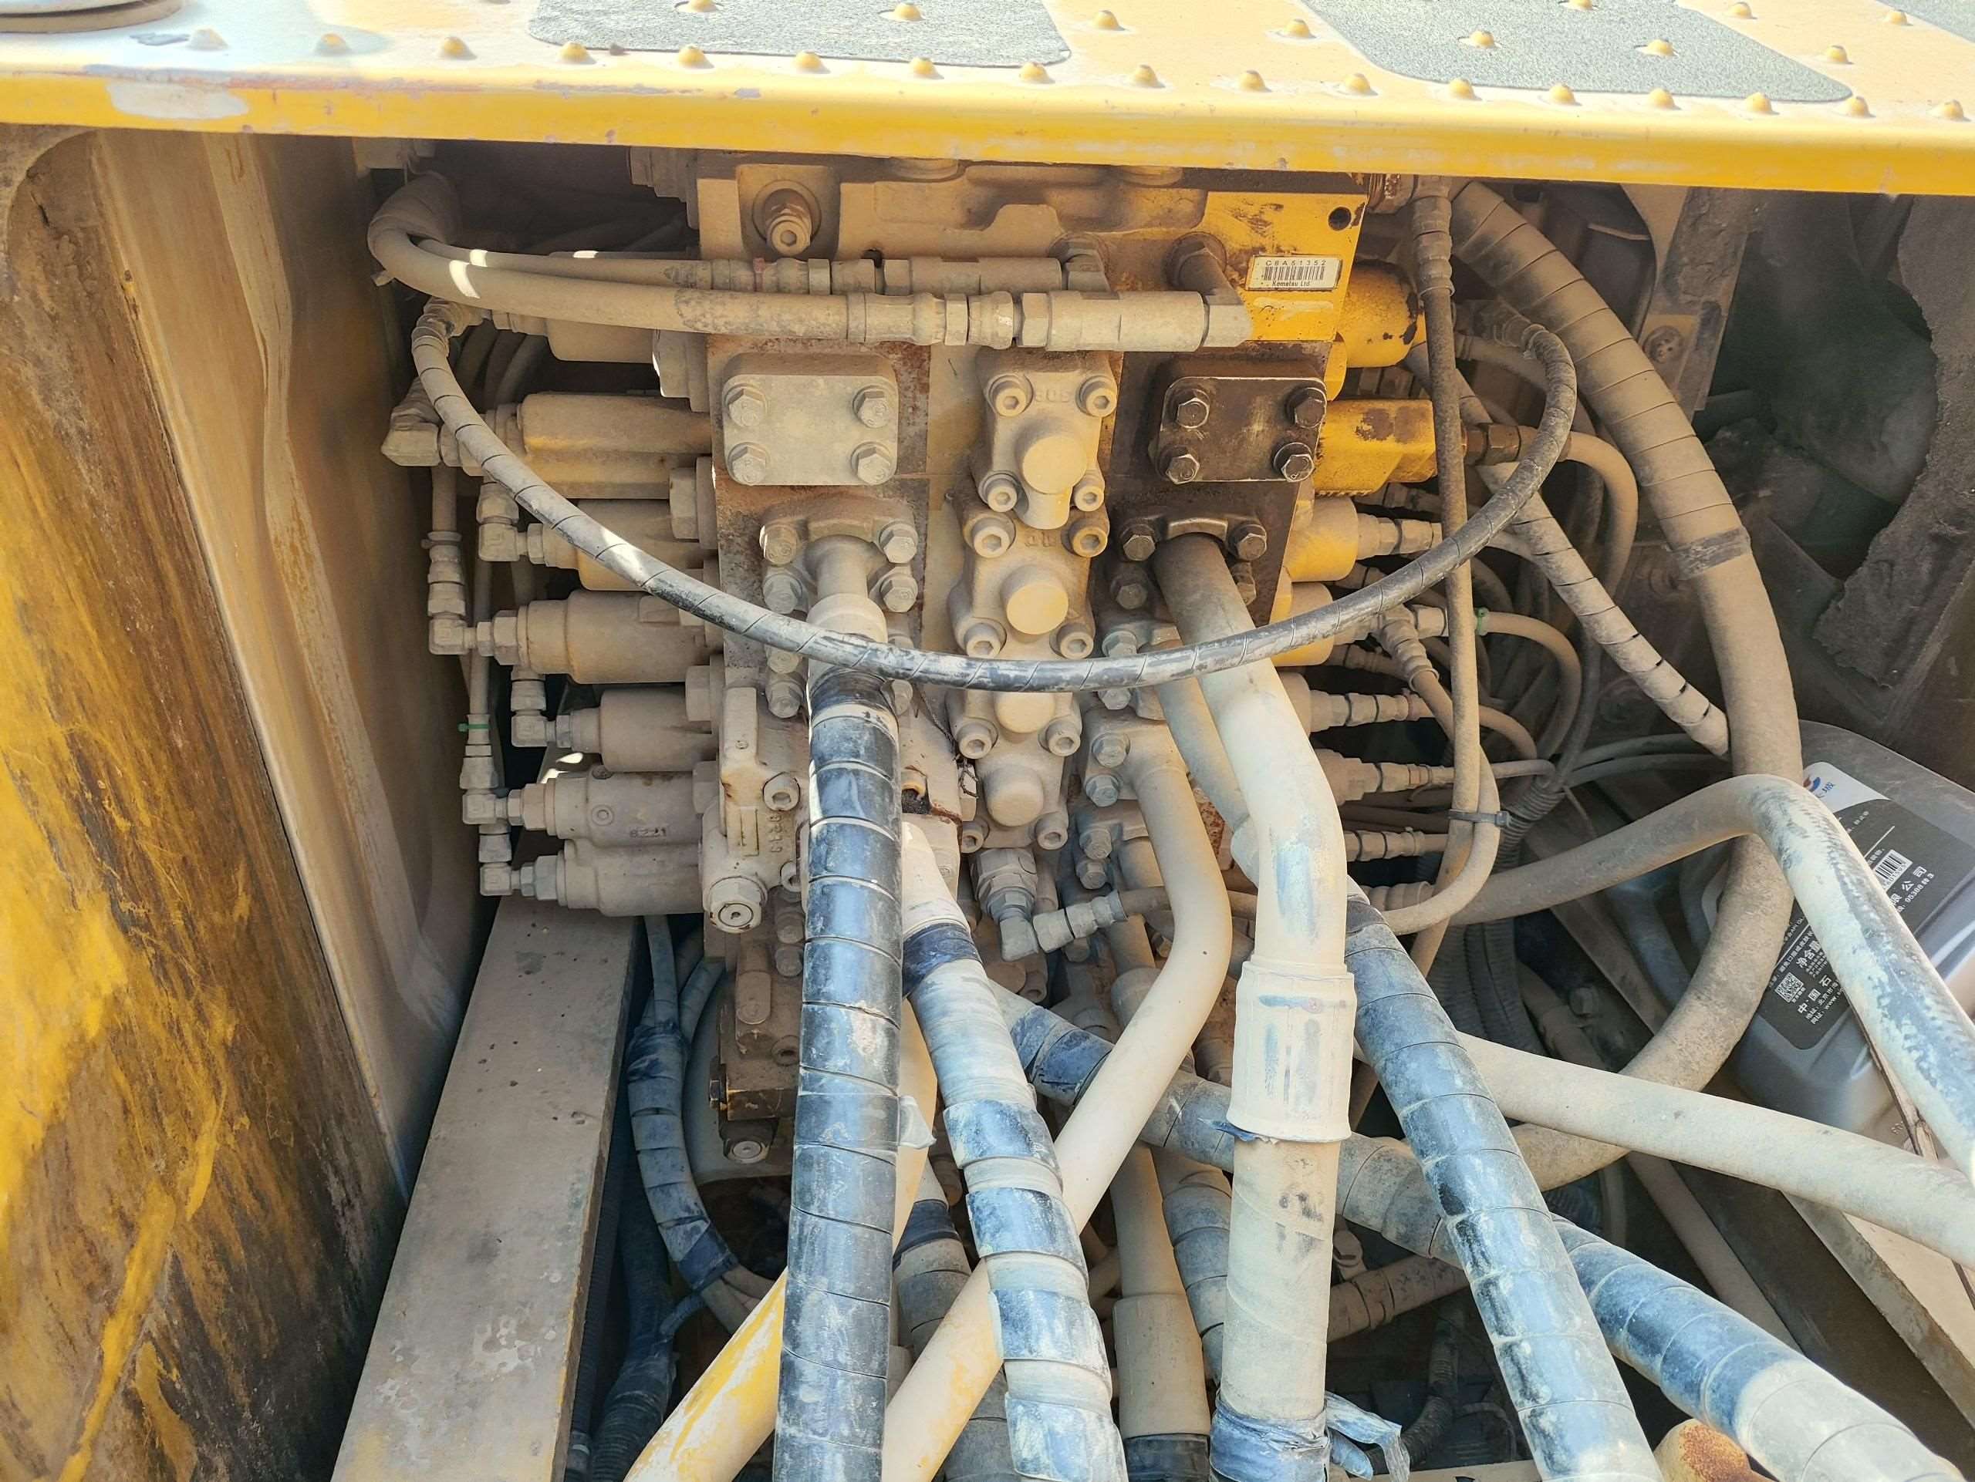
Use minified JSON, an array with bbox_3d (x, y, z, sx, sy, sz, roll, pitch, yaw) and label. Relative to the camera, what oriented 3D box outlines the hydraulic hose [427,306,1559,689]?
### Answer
[{"bbox_3d":[0.028,-0.118,0.656,0.552,0.046,0.189,-4,80,-13],"label":"hydraulic hose"}]

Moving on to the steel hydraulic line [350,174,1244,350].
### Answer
[{"bbox_3d":[-0.079,-0.204,0.595,0.356,0.037,0.153,-2,38,-7],"label":"steel hydraulic line"}]

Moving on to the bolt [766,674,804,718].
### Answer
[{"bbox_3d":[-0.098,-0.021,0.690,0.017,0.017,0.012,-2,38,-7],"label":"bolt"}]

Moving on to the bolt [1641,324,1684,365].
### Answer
[{"bbox_3d":[0.369,-0.216,0.779,0.020,0.020,0.010,-2,38,-7],"label":"bolt"}]

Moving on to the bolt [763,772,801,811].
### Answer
[{"bbox_3d":[-0.099,0.024,0.685,0.017,0.017,0.011,-2,38,-7],"label":"bolt"}]

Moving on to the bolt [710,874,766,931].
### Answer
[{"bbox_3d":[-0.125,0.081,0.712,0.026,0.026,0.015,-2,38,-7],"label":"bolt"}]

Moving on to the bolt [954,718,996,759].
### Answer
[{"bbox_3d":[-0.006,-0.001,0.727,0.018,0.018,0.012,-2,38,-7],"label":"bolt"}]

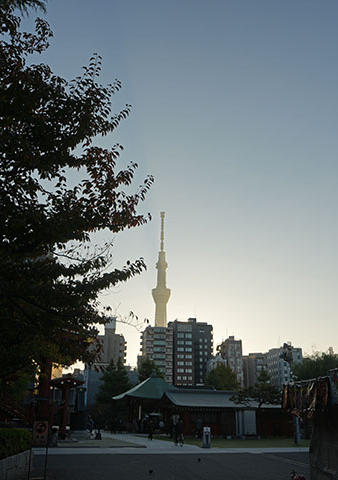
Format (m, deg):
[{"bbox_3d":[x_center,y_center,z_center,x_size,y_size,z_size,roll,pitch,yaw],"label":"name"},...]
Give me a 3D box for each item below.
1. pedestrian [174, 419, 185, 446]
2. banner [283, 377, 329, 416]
[{"bbox_3d":[0.644,11.981,29.977,0.580,1.670,0.600,7,-21,-17],"label":"pedestrian"},{"bbox_3d":[3.062,3.495,10.732,0.100,0.650,2.600,3,-21,-6],"label":"banner"}]

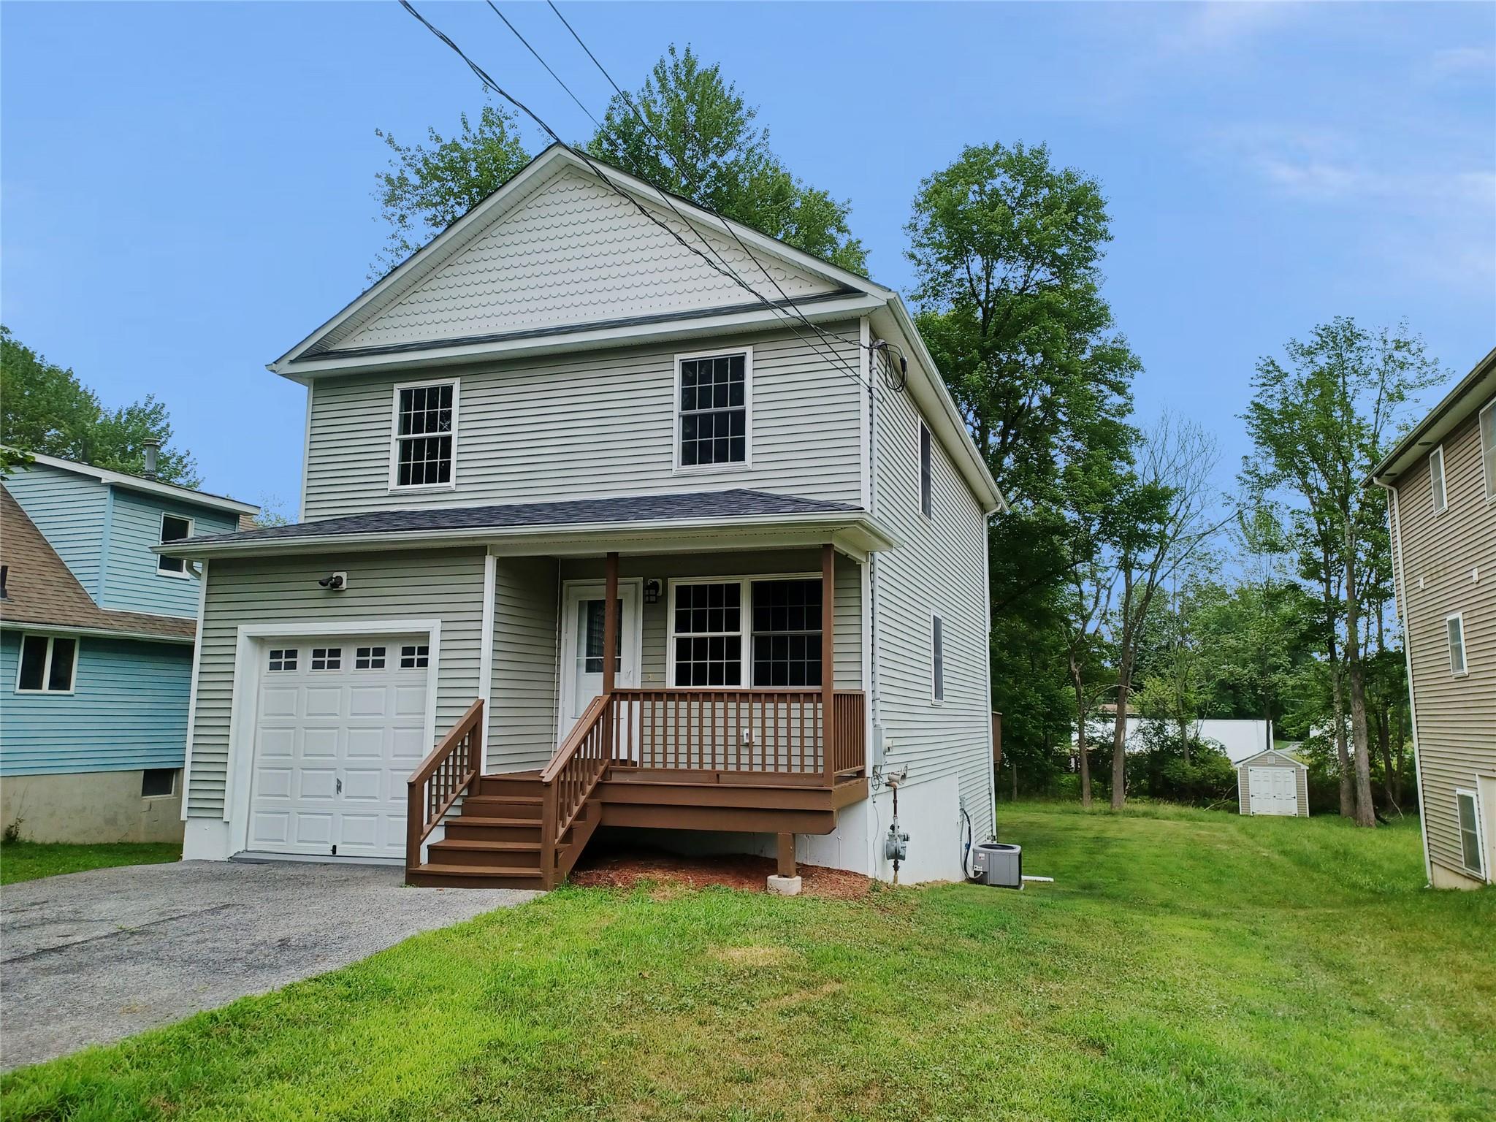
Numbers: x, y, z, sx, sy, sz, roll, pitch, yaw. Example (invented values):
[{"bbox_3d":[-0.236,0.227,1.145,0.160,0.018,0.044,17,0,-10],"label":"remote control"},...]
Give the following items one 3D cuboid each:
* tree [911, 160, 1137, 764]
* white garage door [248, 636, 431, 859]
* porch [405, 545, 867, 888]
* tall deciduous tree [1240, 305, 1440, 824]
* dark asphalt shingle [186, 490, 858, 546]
[{"bbox_3d":[8.875,-3.348,35.273,7.453,22.070,7.453,-2,-9,19],"label":"tree"},{"bbox_3d":[-4.534,2.047,12.002,2.462,2.423,0.108,-2,-9,19],"label":"white garage door"},{"bbox_3d":[-0.922,1.518,10.697,3.772,3.201,2.709,-2,-9,19],"label":"porch"},{"bbox_3d":[16.029,0.099,29.178,4.740,13.749,4.740,-2,-9,19],"label":"tall deciduous tree"},{"bbox_3d":[-2.570,-0.525,12.011,8.323,0.729,1.901,-2,-9,19],"label":"dark asphalt shingle"}]

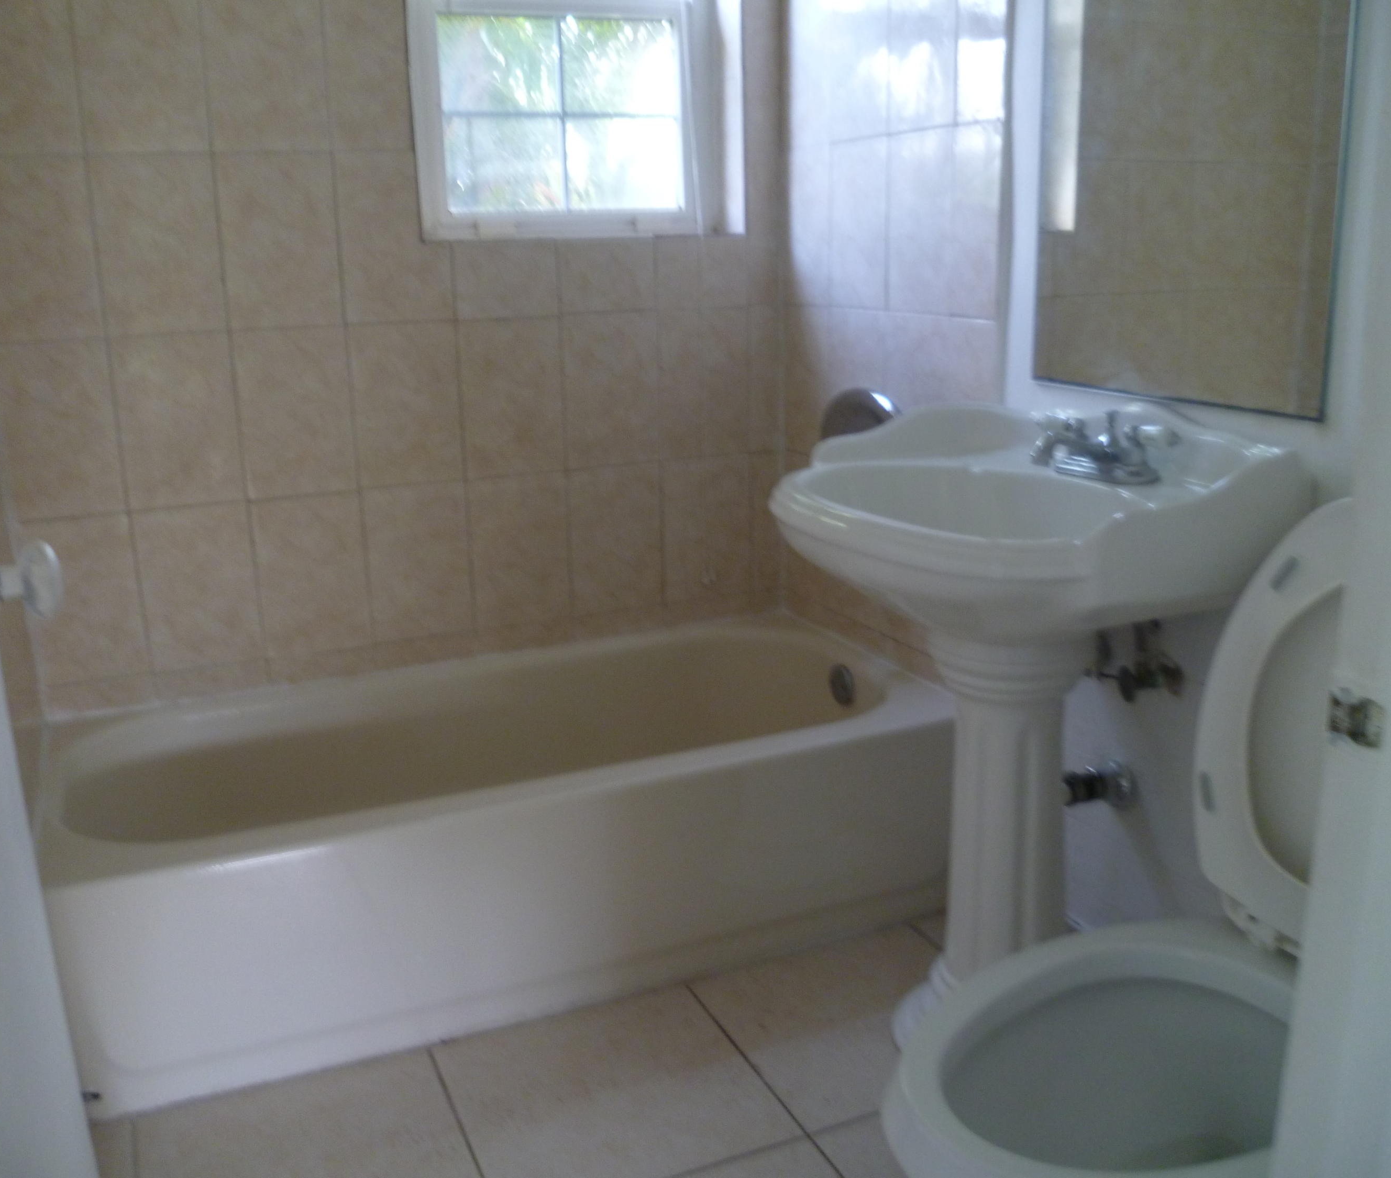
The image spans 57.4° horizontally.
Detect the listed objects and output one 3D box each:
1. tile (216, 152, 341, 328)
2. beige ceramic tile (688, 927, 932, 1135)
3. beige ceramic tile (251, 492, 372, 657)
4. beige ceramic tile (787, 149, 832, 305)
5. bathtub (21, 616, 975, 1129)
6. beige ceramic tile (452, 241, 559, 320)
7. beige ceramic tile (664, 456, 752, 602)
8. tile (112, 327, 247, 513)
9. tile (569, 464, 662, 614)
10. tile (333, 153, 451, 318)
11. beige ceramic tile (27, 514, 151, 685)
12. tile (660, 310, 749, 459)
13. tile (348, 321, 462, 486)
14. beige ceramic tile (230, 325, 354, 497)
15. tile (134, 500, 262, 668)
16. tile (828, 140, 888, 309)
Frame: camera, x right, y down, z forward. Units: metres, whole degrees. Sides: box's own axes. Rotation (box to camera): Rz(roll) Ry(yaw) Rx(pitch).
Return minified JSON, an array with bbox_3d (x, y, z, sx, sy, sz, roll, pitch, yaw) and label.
[{"bbox_3d":[-0.745,-0.623,2.281,0.202,0.304,0.010,-7,15,-22],"label":"tile"},{"bbox_3d":[0.259,0.656,1.949,0.411,0.010,0.417,-7,15,-22],"label":"beige ceramic tile"},{"bbox_3d":[-0.728,-0.030,2.431,0.202,0.304,0.010,-7,15,-22],"label":"beige ceramic tile"},{"bbox_3d":[0.221,-0.707,2.496,0.010,0.302,0.200,-8,16,-22],"label":"beige ceramic tile"},{"bbox_3d":[-0.335,0.398,2.286,1.507,0.359,0.758,-7,15,-22],"label":"bathtub"},{"bbox_3d":[-0.356,-0.583,2.388,0.201,0.140,0.010,-8,16,-22],"label":"beige ceramic tile"},{"bbox_3d":[0.025,-0.124,2.644,0.198,0.298,0.010,-8,16,-22],"label":"beige ceramic tile"},{"bbox_3d":[-0.899,-0.292,2.214,0.201,0.302,0.010,-8,16,-22],"label":"tile"},{"bbox_3d":[-0.164,-0.103,2.657,0.202,0.304,0.010,-7,15,-22],"label":"tile"},{"bbox_3d":[-0.535,-0.625,2.265,0.198,0.298,0.010,-8,16,-22],"label":"tile"},{"bbox_3d":[-1.062,0.019,2.219,0.179,0.299,0.010,-8,16,-22],"label":"beige ceramic tile"},{"bbox_3d":[0.018,-0.413,2.566,0.198,0.298,0.010,-8,16,-22],"label":"tile"},{"bbox_3d":[-0.549,-0.351,2.431,0.202,0.304,0.010,-7,15,-22],"label":"tile"},{"bbox_3d":[-0.712,-0.314,2.267,0.198,0.298,0.010,-8,16,-22],"label":"beige ceramic tile"},{"bbox_3d":[-0.885,-0.002,2.271,0.198,0.298,0.010,-8,16,-22],"label":"tile"},{"bbox_3d":[0.297,-0.653,2.289,0.010,0.298,0.198,-8,16,-22],"label":"tile"}]

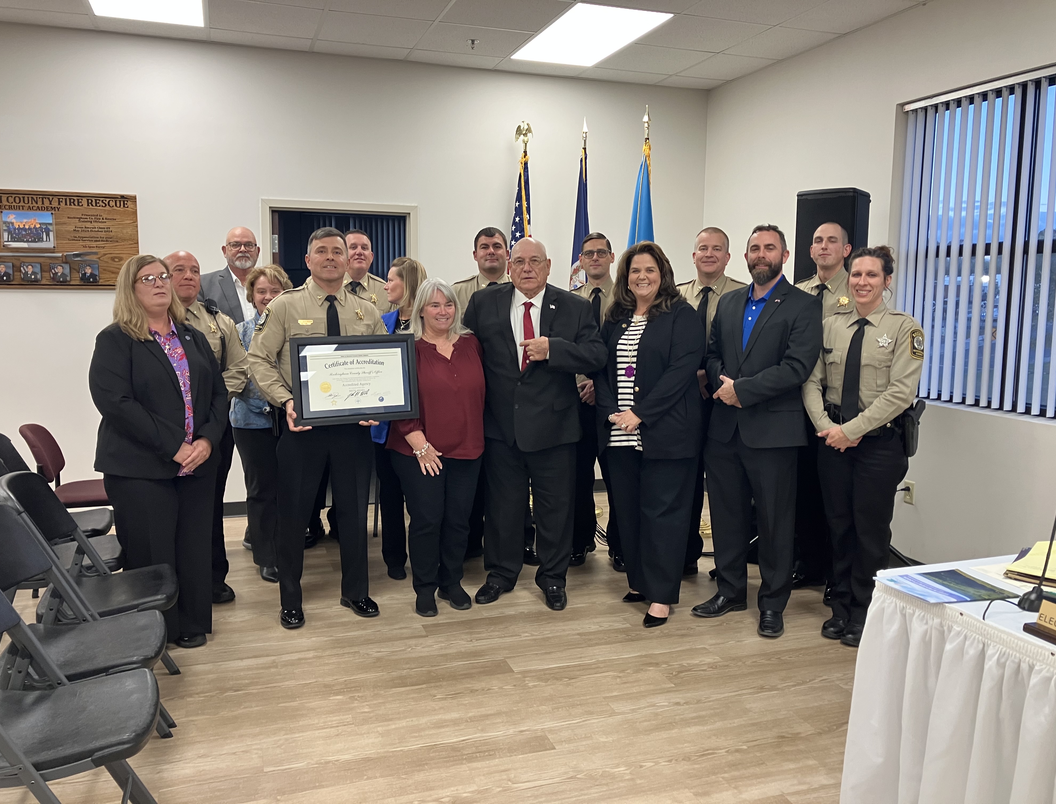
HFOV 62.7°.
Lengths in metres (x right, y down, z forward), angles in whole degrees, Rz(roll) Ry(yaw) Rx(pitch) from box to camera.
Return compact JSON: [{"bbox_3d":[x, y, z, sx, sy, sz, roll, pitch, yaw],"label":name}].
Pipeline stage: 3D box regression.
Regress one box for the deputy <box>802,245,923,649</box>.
[{"bbox_3d":[1.503,0.185,3.904,0.500,1.730,0.380,8,10,42],"label":"deputy"}]

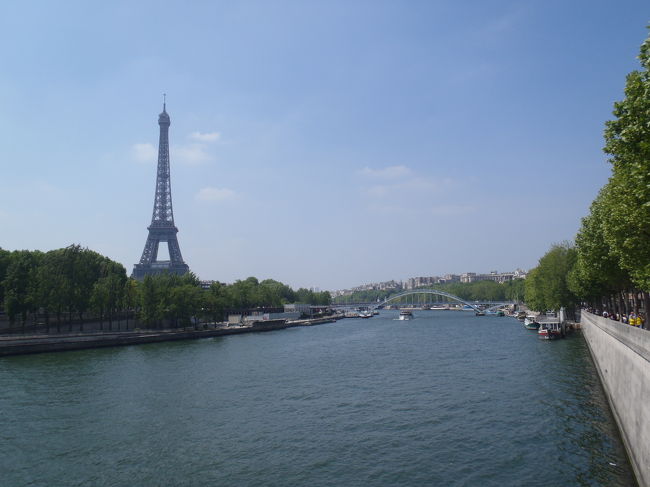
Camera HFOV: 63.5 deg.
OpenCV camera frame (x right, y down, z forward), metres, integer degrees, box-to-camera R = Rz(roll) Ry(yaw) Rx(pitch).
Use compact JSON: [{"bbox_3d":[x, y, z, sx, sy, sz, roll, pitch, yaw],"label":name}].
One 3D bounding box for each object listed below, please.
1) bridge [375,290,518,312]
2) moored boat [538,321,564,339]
[{"bbox_3d":[68.645,38.776,352.000,118.000,16.500,8.000,-1,-6,-1],"label":"bridge"},{"bbox_3d":[63.644,24.418,150.427,5.500,4.700,19.000,-3,-7,20],"label":"moored boat"}]

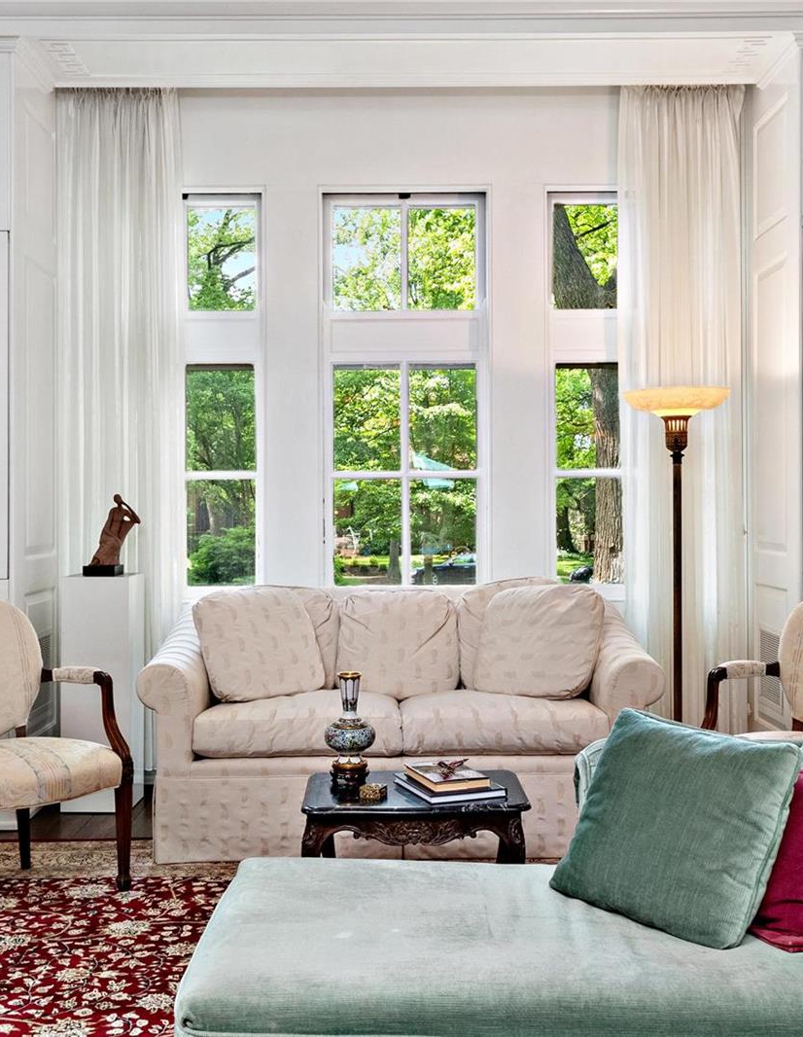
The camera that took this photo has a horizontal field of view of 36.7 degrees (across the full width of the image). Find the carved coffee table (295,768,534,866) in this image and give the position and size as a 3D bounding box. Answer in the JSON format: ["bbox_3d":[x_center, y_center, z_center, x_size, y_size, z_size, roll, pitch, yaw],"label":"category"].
[{"bbox_3d":[0.042,0.967,3.350,0.595,0.440,0.460,0,0,0],"label":"carved coffee table"}]

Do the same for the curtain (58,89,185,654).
[{"bbox_3d":[-1.205,-0.382,5.202,0.545,2.959,0.141,0,0,0],"label":"curtain"}]

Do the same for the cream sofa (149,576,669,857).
[{"bbox_3d":[0.000,0.722,4.616,1.808,0.919,0.939,0,0,-1],"label":"cream sofa"}]

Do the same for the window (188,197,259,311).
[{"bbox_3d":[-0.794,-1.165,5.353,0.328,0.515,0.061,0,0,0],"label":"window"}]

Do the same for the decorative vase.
[{"bbox_3d":[-0.143,0.599,3.370,0.140,0.328,0.140,0,0,0],"label":"decorative vase"}]

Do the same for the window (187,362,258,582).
[{"bbox_3d":[-0.813,-0.194,5.450,0.329,1.002,0.090,0,0,0],"label":"window"}]

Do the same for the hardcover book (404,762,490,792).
[{"bbox_3d":[0.127,0.737,3.472,0.170,0.026,0.258,0,0,-18],"label":"hardcover book"}]

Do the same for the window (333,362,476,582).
[{"bbox_3d":[0.019,-0.197,5.450,0.679,0.996,0.090,0,0,0],"label":"window"}]

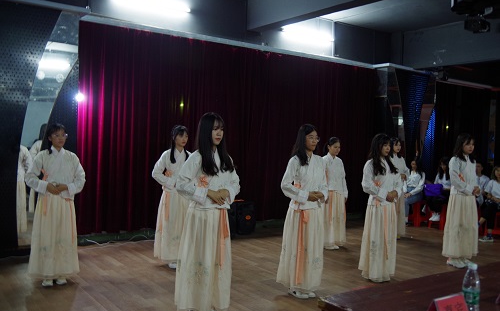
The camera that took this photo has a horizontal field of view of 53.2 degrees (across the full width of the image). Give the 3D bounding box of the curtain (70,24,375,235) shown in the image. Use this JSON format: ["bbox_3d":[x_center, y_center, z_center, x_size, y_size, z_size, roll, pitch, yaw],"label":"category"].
[{"bbox_3d":[0.112,-0.346,8.843,6.200,3.030,0.180,1,0,-35],"label":"curtain"}]

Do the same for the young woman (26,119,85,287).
[{"bbox_3d":[-1.892,0.478,4.866,0.560,1.574,0.420,1,1,-33],"label":"young woman"}]

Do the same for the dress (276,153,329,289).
[{"bbox_3d":[0.498,0.616,4.732,0.500,1.280,0.420,1,0,-34],"label":"dress"}]

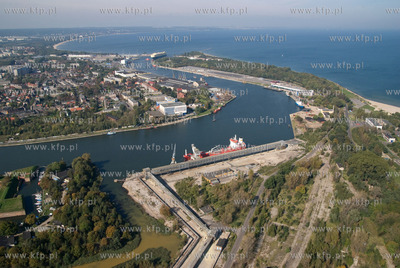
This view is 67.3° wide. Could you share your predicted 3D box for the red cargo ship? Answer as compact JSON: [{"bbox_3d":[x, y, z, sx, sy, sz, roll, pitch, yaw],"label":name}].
[{"bbox_3d":[26.710,24.010,532.920,121.000,32.300,18.100,-9,21,-23],"label":"red cargo ship"}]

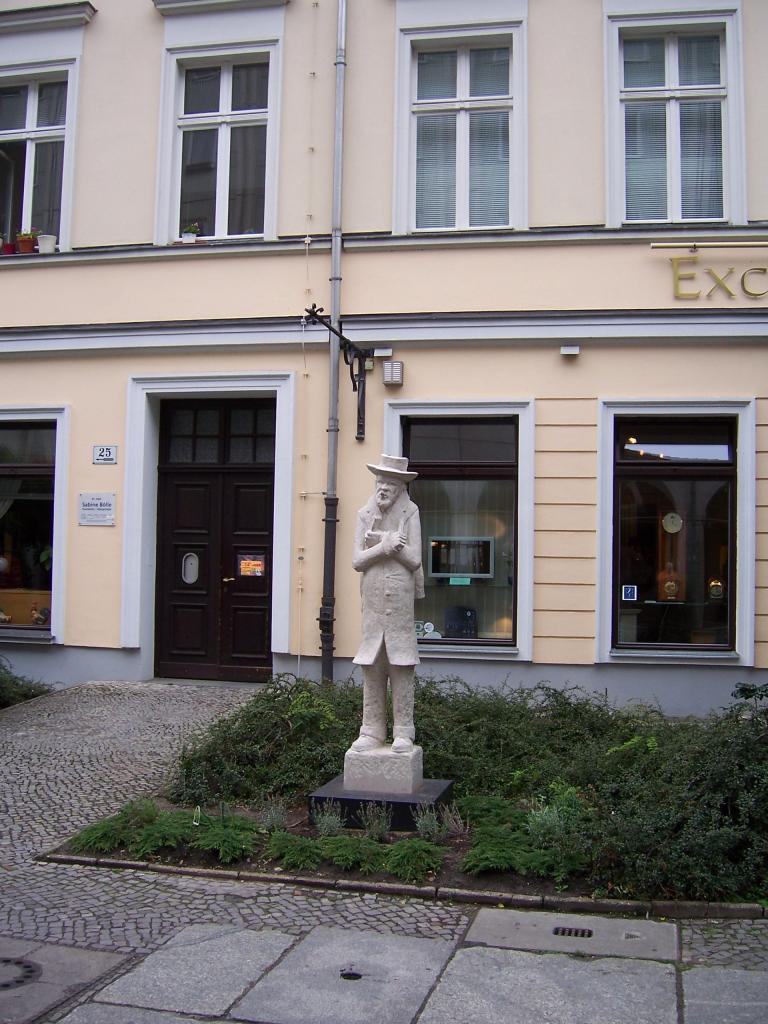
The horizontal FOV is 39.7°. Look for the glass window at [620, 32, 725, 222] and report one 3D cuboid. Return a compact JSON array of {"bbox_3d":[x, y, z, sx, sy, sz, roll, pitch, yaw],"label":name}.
[{"bbox_3d":[2.837,-3.774,10.480,0.998,1.901,0.120,0,-3,10],"label":"glass window"}]

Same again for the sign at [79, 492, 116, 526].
[{"bbox_3d":[-3.059,-0.021,11.370,0.410,0.340,0.020,1,-2,11],"label":"sign"}]

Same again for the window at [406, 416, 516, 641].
[{"bbox_3d":[0.755,0.184,10.599,1.145,2.272,0.120,0,-3,10],"label":"window"}]

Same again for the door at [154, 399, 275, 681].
[{"bbox_3d":[-1.784,0.282,11.305,1.330,2.983,0.120,0,-3,10],"label":"door"}]

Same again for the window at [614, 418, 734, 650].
[{"bbox_3d":[2.776,0.201,10.227,1.140,2.240,0.120,0,-3,10],"label":"window"}]

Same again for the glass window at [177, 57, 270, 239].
[{"bbox_3d":[-1.747,-3.932,11.519,1.020,1.960,0.120,1,-2,11],"label":"glass window"}]

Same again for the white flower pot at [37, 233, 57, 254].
[{"bbox_3d":[-3.578,-2.844,11.300,0.200,0.210,0.200,1,-2,0],"label":"white flower pot"}]

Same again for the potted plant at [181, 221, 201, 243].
[{"bbox_3d":[-2.070,-2.995,11.393,0.190,0.240,0.170,1,-2,11],"label":"potted plant"}]

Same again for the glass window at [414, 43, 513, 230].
[{"bbox_3d":[0.818,-3.877,11.025,1.020,1.960,0.120,1,-2,11],"label":"glass window"}]

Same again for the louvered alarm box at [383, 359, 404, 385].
[{"bbox_3d":[0.093,-1.358,10.420,0.190,0.230,0.120,1,-2,11],"label":"louvered alarm box"}]

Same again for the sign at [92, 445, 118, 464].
[{"bbox_3d":[-2.977,-0.609,11.381,0.270,0.190,0.020,1,-2,11],"label":"sign"}]

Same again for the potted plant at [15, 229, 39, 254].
[{"bbox_3d":[-3.845,-2.922,11.484,0.240,0.260,0.220,0,-3,10],"label":"potted plant"}]

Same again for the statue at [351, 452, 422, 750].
[{"bbox_3d":[0.018,0.549,6.360,0.400,1.750,0.370,1,-2,11],"label":"statue"}]

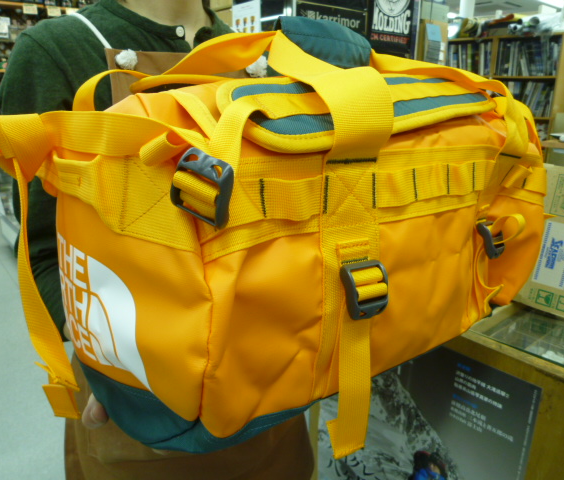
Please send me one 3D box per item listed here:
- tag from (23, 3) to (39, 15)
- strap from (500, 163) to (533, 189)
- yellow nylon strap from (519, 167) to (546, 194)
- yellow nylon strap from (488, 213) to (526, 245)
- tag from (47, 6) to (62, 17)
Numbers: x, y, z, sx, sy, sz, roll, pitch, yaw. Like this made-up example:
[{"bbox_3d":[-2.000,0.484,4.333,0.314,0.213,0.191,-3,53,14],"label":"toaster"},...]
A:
[{"bbox_3d":[-2.122,-1.953,3.900,0.127,0.087,0.008,-14,23,-37],"label":"tag"},{"bbox_3d":[0.336,-0.091,0.660,0.052,0.036,0.020,-10,20,-34],"label":"strap"},{"bbox_3d":[0.376,-0.089,0.690,0.045,0.036,0.014,-10,20,-34],"label":"yellow nylon strap"},{"bbox_3d":[0.302,-0.015,0.620,0.040,0.036,0.035,-10,20,-34],"label":"yellow nylon strap"},{"bbox_3d":[-1.994,-2.002,4.050,0.123,0.087,0.008,-14,23,-37],"label":"tag"}]

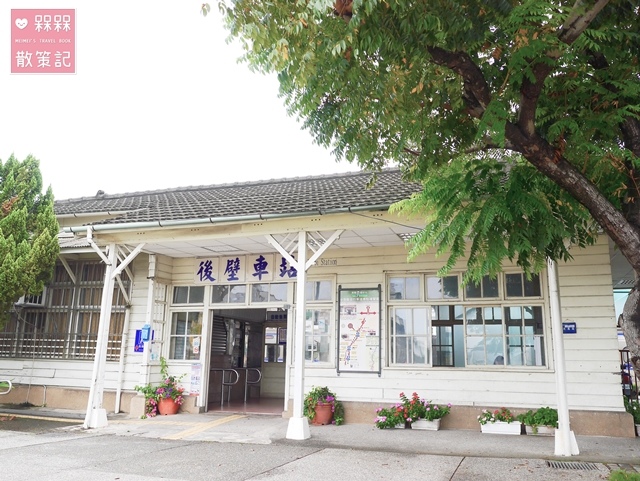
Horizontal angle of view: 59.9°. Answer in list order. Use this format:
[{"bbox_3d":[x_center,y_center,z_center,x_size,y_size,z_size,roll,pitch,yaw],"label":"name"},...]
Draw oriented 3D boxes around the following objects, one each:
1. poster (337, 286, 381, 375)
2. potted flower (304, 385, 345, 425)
[{"bbox_3d":[0.750,1.694,10.502,0.838,1.666,0.060,-3,-13,17],"label":"poster"},{"bbox_3d":[0.053,3.252,10.942,0.740,0.720,0.620,-3,-14,18],"label":"potted flower"}]

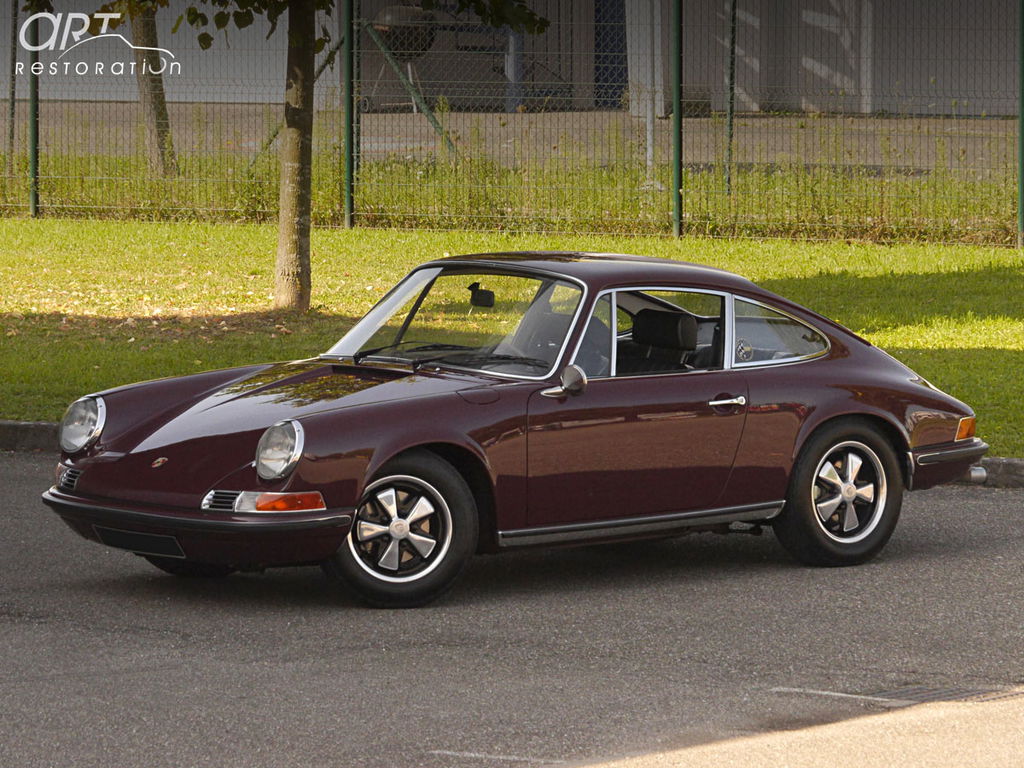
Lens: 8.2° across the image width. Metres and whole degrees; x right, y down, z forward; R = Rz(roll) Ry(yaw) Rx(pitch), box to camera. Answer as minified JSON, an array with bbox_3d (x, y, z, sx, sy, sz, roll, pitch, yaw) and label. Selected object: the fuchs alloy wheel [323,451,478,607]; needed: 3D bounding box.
[{"bbox_3d":[-0.446,0.542,27.034,0.630,0.630,0.190,-1,5,-13],"label":"fuchs alloy wheel"}]

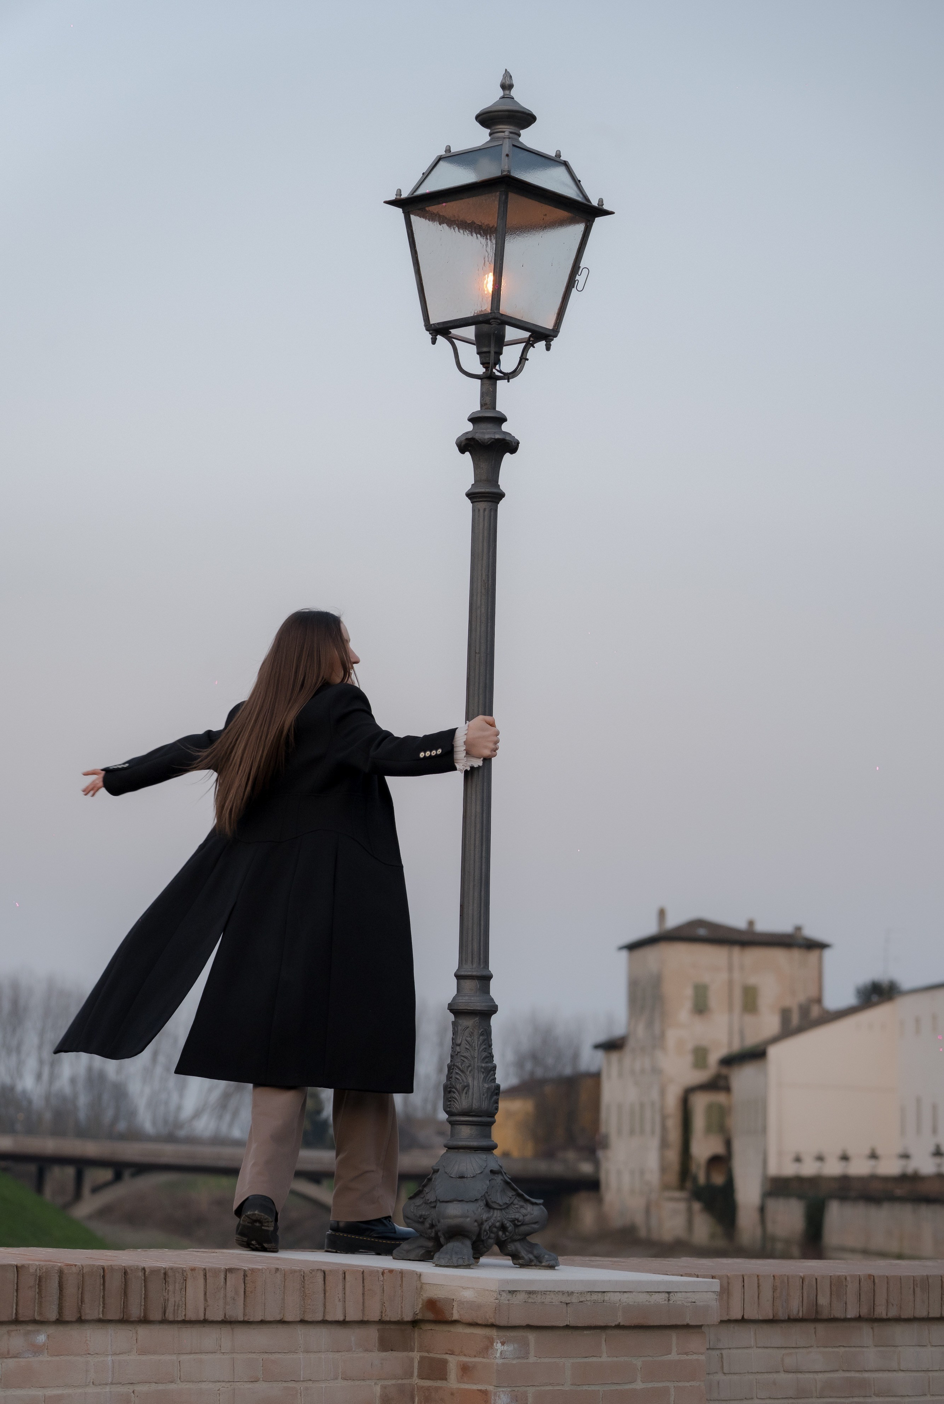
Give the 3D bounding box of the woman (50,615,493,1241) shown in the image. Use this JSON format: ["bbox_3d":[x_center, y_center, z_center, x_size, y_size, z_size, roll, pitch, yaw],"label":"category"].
[{"bbox_3d":[-0.489,0.596,8.744,1.120,1.701,0.570,0,-8,8],"label":"woman"}]

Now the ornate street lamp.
[{"bbox_3d":[0.068,-0.131,8.733,0.450,3.186,0.450,9,-11,-42],"label":"ornate street lamp"}]

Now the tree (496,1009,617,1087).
[{"bbox_3d":[7.159,31.945,275.892,10.000,12.215,10.000,2,-8,0],"label":"tree"}]

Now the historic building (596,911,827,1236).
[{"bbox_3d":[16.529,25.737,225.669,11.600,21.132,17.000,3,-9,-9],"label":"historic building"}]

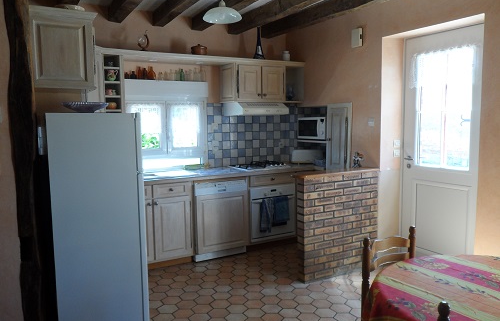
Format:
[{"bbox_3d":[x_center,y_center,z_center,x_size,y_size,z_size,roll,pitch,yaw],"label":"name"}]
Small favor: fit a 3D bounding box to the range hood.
[{"bbox_3d":[0.056,-0.620,4.848,0.612,0.143,0.510,-4,6,-28],"label":"range hood"}]

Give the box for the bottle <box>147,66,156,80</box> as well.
[{"bbox_3d":[-1.089,-0.942,4.413,0.082,0.153,0.082,-4,6,-28],"label":"bottle"}]

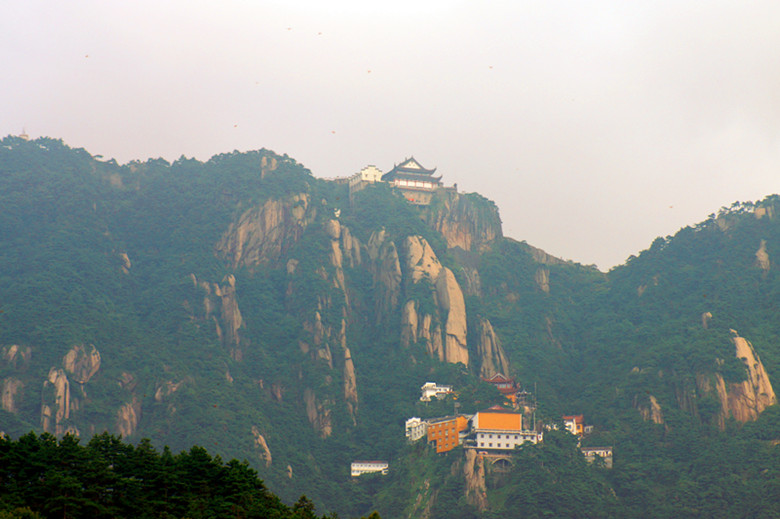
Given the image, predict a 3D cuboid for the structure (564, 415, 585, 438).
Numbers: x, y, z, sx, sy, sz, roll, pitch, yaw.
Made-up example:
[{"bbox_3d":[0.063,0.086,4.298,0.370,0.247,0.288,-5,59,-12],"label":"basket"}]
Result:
[{"bbox_3d":[75.145,67.978,2660.000,8.300,8.300,7.000,0,-12,0],"label":"structure"}]

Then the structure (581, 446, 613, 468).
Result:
[{"bbox_3d":[83.928,80.473,2640.000,12.500,8.300,7.500,-1,-12,5],"label":"structure"}]

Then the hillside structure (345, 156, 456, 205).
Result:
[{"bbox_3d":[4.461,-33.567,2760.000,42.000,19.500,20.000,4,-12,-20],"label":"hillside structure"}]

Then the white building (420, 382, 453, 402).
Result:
[{"bbox_3d":[19.257,55.079,2690.000,12.300,7.800,8.000,1,-12,-3],"label":"white building"}]

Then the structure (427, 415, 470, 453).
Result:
[{"bbox_3d":[23.458,70.987,2650.000,7.500,13.000,17.500,11,-16,-43],"label":"structure"}]

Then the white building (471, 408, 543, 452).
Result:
[{"bbox_3d":[46.943,69.093,2640.000,28.000,18.000,15.000,2,-12,-9],"label":"white building"}]

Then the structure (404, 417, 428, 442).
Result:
[{"bbox_3d":[10.852,69.616,2660.000,6.000,9.300,8.500,11,-16,-44],"label":"structure"}]

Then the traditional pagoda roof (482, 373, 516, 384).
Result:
[{"bbox_3d":[45.100,49.464,2700.000,12.500,4.800,11.000,1,-12,-3],"label":"traditional pagoda roof"}]

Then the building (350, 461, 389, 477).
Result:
[{"bbox_3d":[-8.269,84.300,2620.000,15.000,6.300,7.500,0,-12,-2],"label":"building"}]

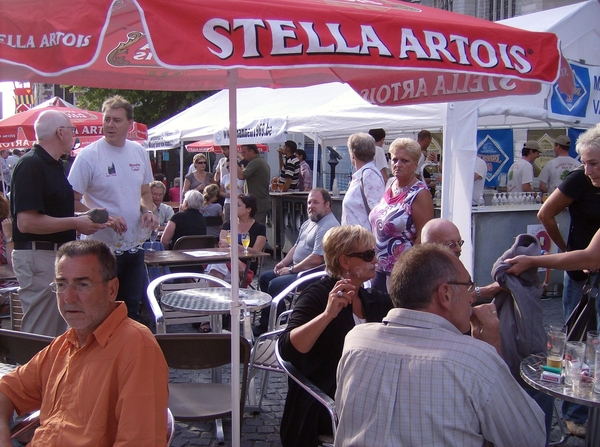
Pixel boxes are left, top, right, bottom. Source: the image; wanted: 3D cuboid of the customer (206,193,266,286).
[{"bbox_3d":[-0.551,0.344,5.403,0.500,1.230,0.800,3,6,30],"label":"customer"}]

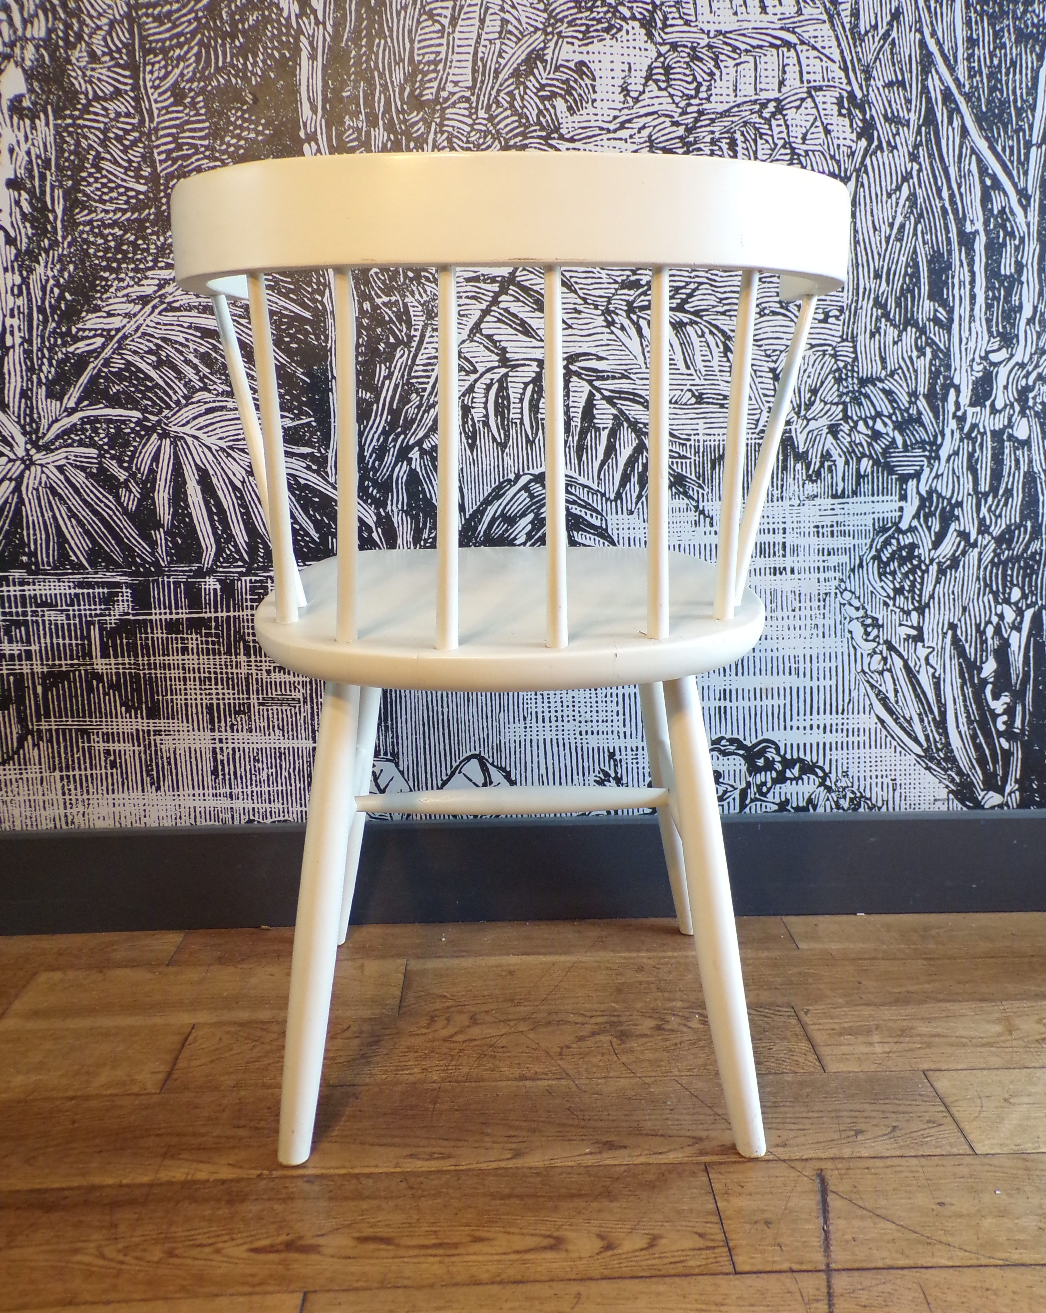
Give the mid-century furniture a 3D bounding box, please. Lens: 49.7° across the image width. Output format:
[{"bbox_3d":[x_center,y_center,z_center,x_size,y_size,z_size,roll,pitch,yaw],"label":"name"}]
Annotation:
[{"bbox_3d":[-0.004,0.001,1.033,0.524,0.772,0.442,-1,13,-1],"label":"mid-century furniture"}]

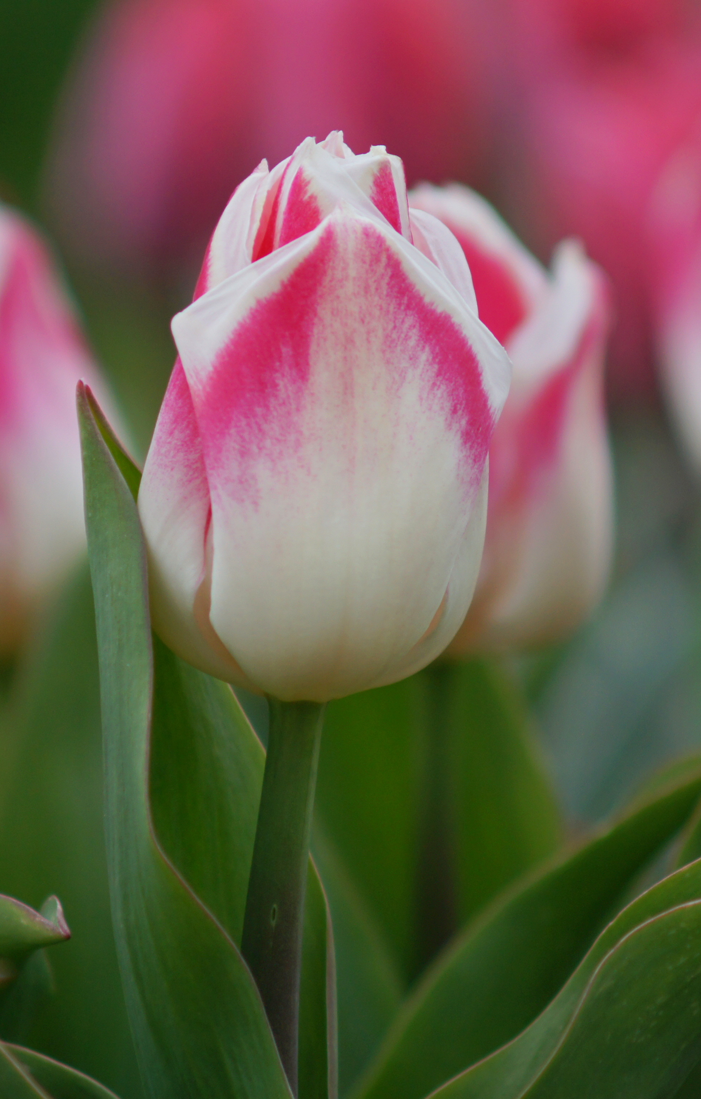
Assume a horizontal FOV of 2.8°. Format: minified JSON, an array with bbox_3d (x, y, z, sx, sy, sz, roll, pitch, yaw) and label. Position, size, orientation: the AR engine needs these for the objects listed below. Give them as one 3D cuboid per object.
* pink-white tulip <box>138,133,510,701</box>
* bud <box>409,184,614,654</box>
[{"bbox_3d":[-0.003,-0.016,1.700,0.044,0.066,0.043,0,7,0],"label":"pink-white tulip"},{"bbox_3d":[0.012,-0.016,1.780,0.040,0.057,0.039,0,7,0],"label":"bud"}]

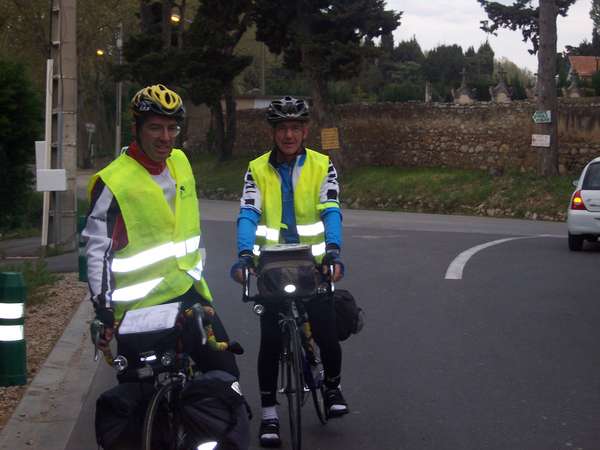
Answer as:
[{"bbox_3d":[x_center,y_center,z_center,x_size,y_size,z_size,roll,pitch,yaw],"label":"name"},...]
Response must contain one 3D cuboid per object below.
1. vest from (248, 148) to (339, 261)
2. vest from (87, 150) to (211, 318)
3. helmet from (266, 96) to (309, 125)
[{"bbox_3d":[-0.052,-0.097,7.650,0.440,0.590,0.300,0,9,2],"label":"vest"},{"bbox_3d":[-0.596,0.038,6.150,0.460,0.670,0.300,-6,9,-27],"label":"vest"},{"bbox_3d":[-0.061,-0.563,7.550,0.205,0.155,0.270,0,3,-2],"label":"helmet"}]

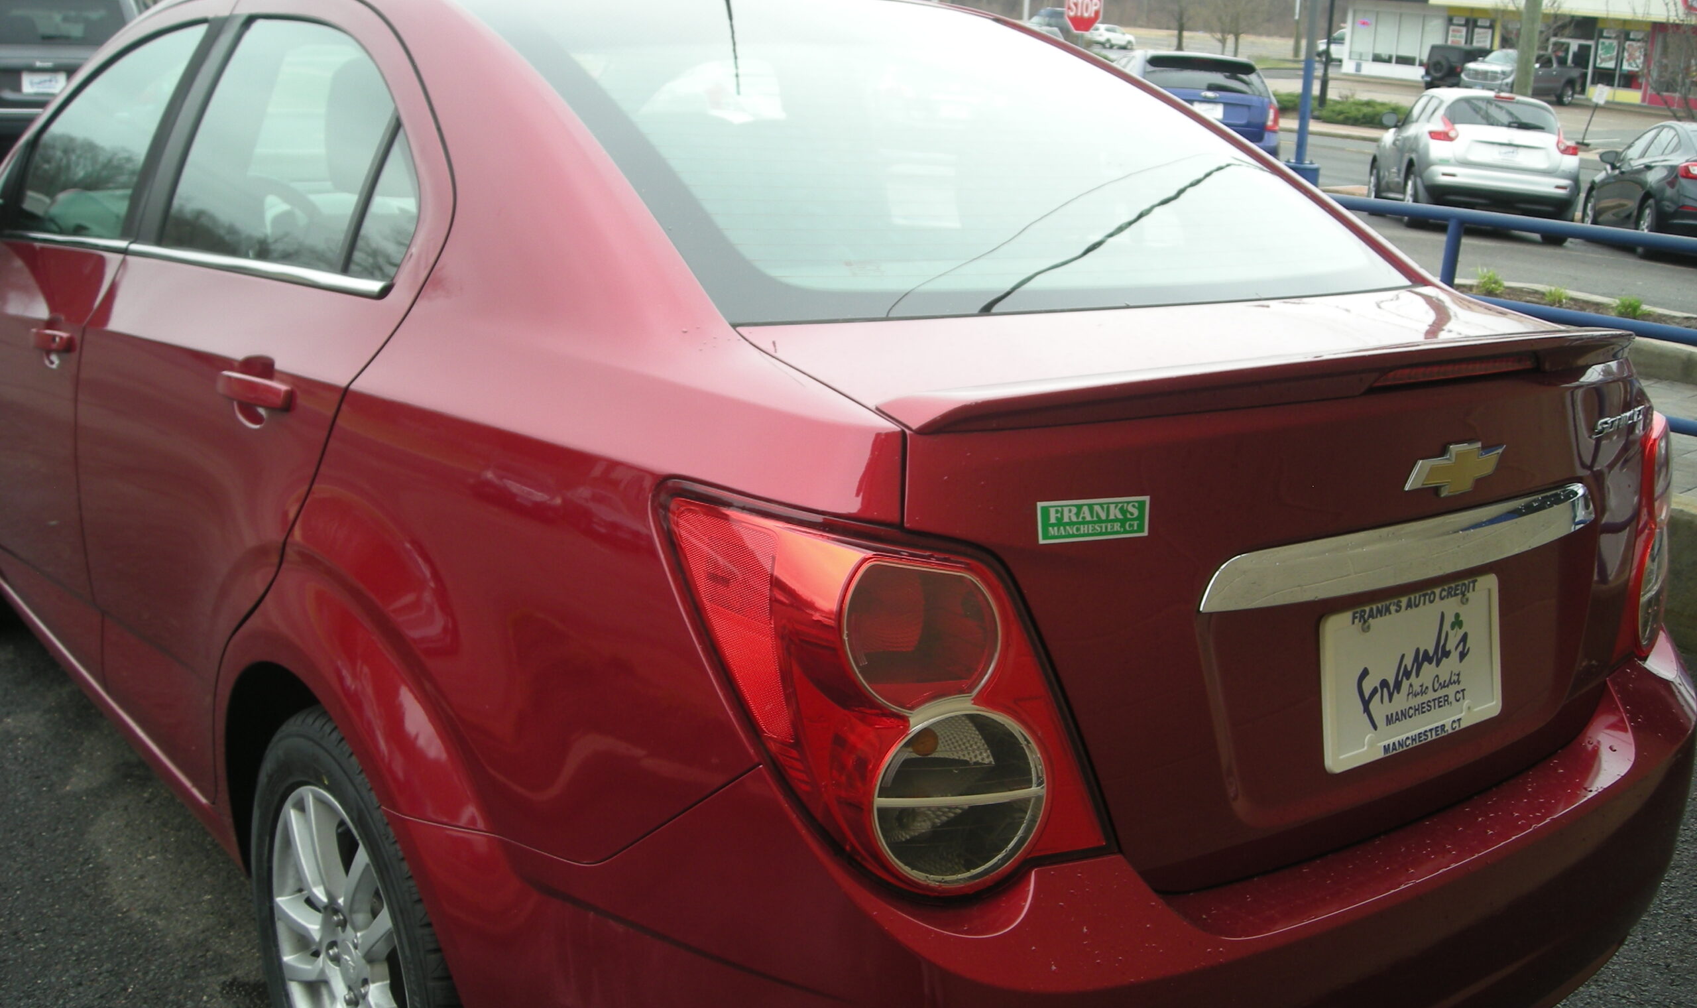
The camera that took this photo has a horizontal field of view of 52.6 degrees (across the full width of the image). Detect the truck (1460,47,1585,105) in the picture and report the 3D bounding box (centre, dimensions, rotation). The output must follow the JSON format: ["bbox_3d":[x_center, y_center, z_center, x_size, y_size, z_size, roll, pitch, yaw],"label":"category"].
[{"bbox_3d":[26.128,-16.571,66.500,5.890,1.920,2.060,-8,17,-37],"label":"truck"}]

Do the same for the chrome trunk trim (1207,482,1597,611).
[{"bbox_3d":[0.602,0.038,1.750,0.675,0.068,0.060,-9,16,-37],"label":"chrome trunk trim"}]

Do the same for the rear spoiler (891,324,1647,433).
[{"bbox_3d":[0.545,-0.148,1.788,1.230,0.066,0.165,-9,16,-37],"label":"rear spoiler"}]

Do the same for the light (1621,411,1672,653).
[{"bbox_3d":[1.016,0.013,2.215,0.186,0.329,0.369,13,17,41],"label":"light"}]

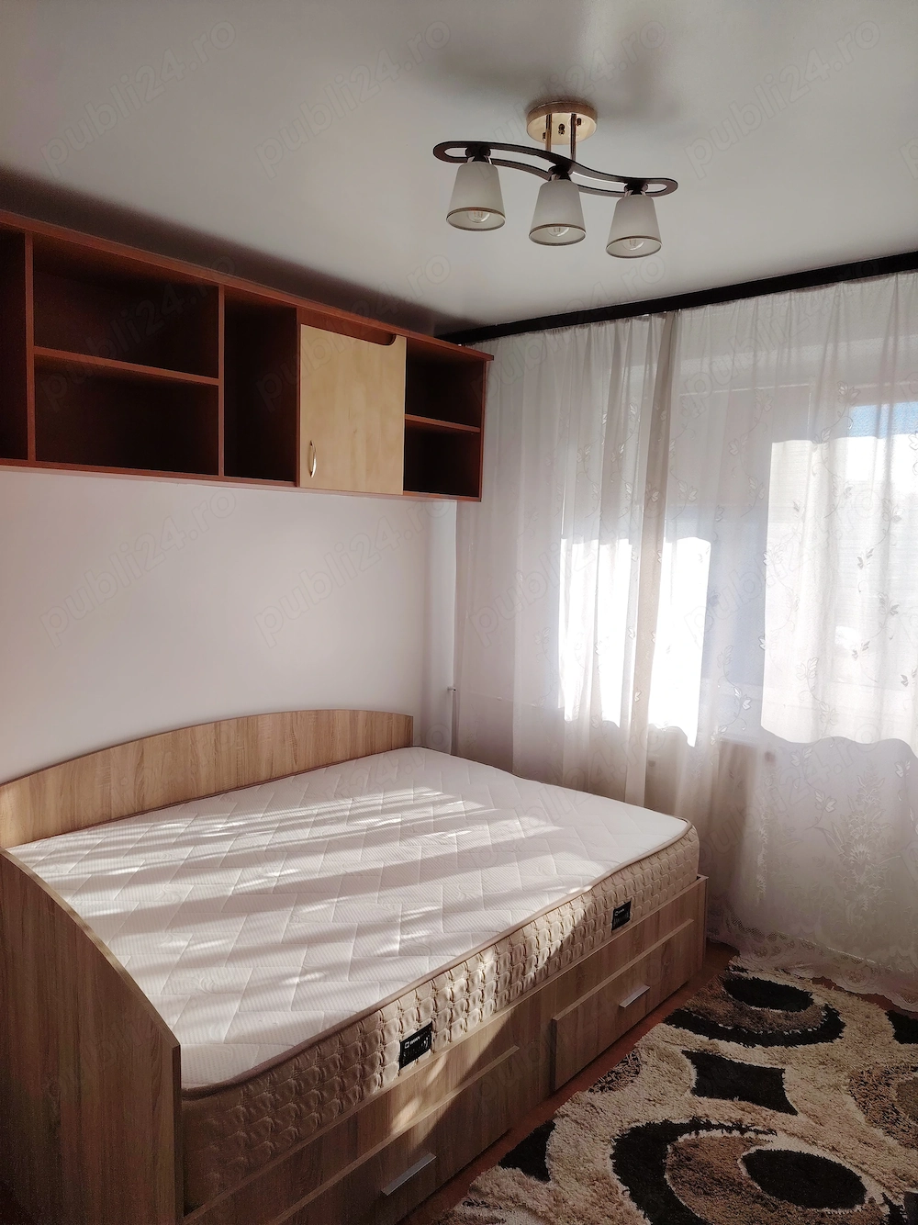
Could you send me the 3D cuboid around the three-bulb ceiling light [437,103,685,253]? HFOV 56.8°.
[{"bbox_3d":[0.218,-0.935,1.825,0.556,0.242,0.151,0,6,-22],"label":"three-bulb ceiling light"}]

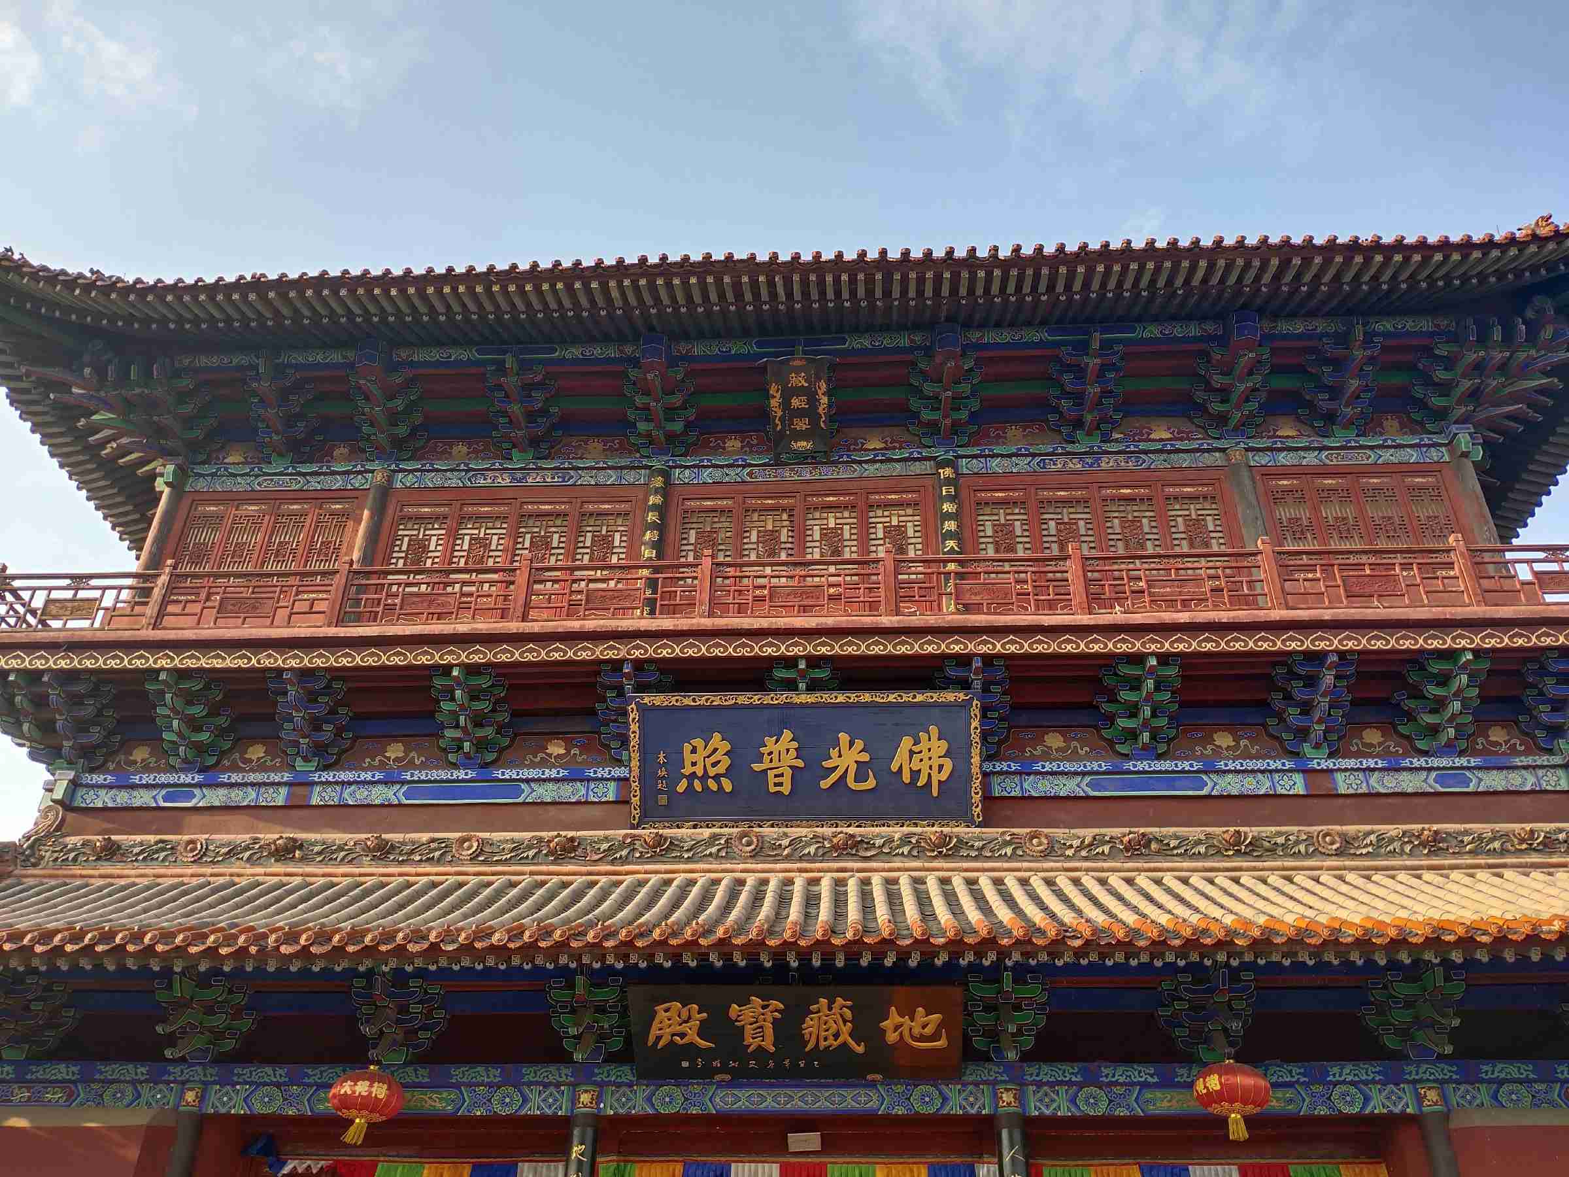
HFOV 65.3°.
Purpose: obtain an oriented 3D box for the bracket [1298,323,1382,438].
[{"bbox_3d":[8.491,-2.916,18.253,1.100,1.166,1.386,-1,-33,3],"label":"bracket"}]

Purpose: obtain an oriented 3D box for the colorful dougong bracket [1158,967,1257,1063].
[{"bbox_3d":[3.796,3.749,10.749,0.672,0.664,0.814,-1,-29,3],"label":"colorful dougong bracket"}]

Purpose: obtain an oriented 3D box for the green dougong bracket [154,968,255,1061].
[{"bbox_3d":[-6.510,4.747,13.431,0.968,0.770,1.034,-1,-33,3],"label":"green dougong bracket"}]

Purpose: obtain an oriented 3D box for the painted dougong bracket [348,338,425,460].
[{"bbox_3d":[-5.331,-2.445,15.921,0.789,1.158,1.073,-1,-29,3],"label":"painted dougong bracket"}]

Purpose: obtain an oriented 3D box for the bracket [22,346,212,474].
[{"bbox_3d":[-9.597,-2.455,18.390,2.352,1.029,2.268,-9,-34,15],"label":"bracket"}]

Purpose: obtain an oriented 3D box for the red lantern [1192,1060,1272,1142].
[{"bbox_3d":[3.773,4.298,10.278,0.662,0.640,0.662,-1,-29,3],"label":"red lantern"}]

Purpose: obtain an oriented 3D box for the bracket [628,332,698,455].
[{"bbox_3d":[-1.636,-2.470,15.728,0.789,1.112,1.073,-1,-29,3],"label":"bracket"}]

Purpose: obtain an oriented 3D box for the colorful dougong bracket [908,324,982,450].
[{"bbox_3d":[2.465,-2.912,18.546,1.122,1.364,1.474,-1,-33,3],"label":"colorful dougong bracket"}]

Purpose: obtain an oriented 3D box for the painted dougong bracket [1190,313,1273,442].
[{"bbox_3d":[6.534,-2.966,17.571,1.008,1.226,1.386,-1,-33,3],"label":"painted dougong bracket"}]

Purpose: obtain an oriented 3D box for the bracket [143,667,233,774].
[{"bbox_3d":[-6.762,1.473,13.525,0.750,0.799,0.962,-1,-29,3],"label":"bracket"}]

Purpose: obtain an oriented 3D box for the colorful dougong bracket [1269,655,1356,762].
[{"bbox_3d":[6.490,1.436,14.789,0.979,0.848,1.260,-1,-33,3],"label":"colorful dougong bracket"}]

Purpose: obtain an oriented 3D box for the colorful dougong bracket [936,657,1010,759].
[{"bbox_3d":[2.019,1.287,13.136,0.750,0.758,0.962,-1,-29,3],"label":"colorful dougong bracket"}]

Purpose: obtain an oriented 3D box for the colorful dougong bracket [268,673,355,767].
[{"bbox_3d":[-6.090,1.668,15.361,0.979,0.848,1.260,-1,-33,3],"label":"colorful dougong bracket"}]

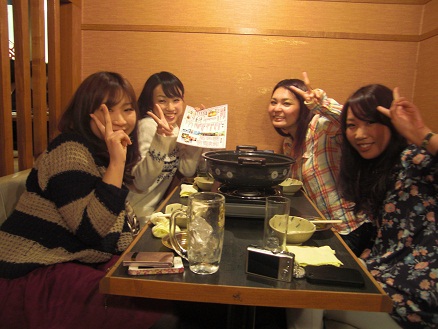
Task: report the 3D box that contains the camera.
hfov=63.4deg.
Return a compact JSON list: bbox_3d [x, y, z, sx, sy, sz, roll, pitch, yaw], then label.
[{"bbox_3d":[0.112,0.218,0.777,0.099,0.057,0.023,6,9,20],"label":"camera"}]

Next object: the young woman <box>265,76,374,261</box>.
[{"bbox_3d":[0.410,0.234,1.452,0.750,1.220,0.620,-4,11,-35],"label":"young woman"}]

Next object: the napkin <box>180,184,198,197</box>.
[{"bbox_3d":[-0.125,0.112,1.500,0.078,0.030,0.110,2,9,0],"label":"napkin"}]

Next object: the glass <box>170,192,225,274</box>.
[{"bbox_3d":[-0.050,0.153,0.799,0.122,0.165,0.081,3,9,2],"label":"glass"}]

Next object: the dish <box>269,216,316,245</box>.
[{"bbox_3d":[0.207,0.192,0.998,0.134,0.051,0.138,3,9,2],"label":"dish"}]

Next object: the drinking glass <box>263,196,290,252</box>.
[{"bbox_3d":[0.153,0.158,0.935,0.063,0.132,0.063,3,9,2],"label":"drinking glass"}]

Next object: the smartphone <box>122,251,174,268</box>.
[{"bbox_3d":[-0.154,0.216,0.794,0.106,0.013,0.057,2,9,-2],"label":"smartphone"}]

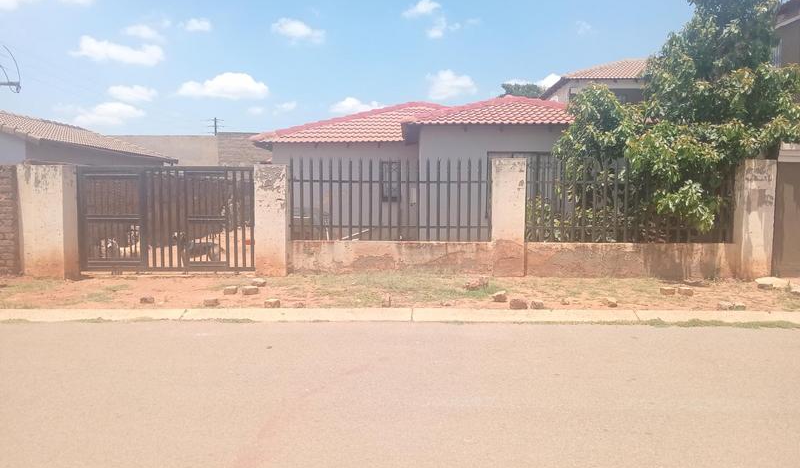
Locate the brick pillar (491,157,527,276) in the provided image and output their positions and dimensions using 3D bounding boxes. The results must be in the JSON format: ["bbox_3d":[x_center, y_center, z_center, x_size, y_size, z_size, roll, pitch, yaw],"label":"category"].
[{"bbox_3d":[1.750,-0.274,10.629,0.546,1.896,0.450,0,4,0],"label":"brick pillar"}]

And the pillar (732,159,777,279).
[{"bbox_3d":[5.774,-0.241,10.616,0.514,1.896,0.420,0,4,0],"label":"pillar"}]

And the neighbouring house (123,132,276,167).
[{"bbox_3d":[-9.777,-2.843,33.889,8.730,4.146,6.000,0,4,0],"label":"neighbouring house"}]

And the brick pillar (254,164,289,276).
[{"bbox_3d":[-2.072,-0.229,10.616,0.514,1.792,0.420,0,4,0],"label":"brick pillar"}]

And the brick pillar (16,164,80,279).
[{"bbox_3d":[-5.763,-0.195,10.659,0.715,1.833,0.500,0,4,0],"label":"brick pillar"}]

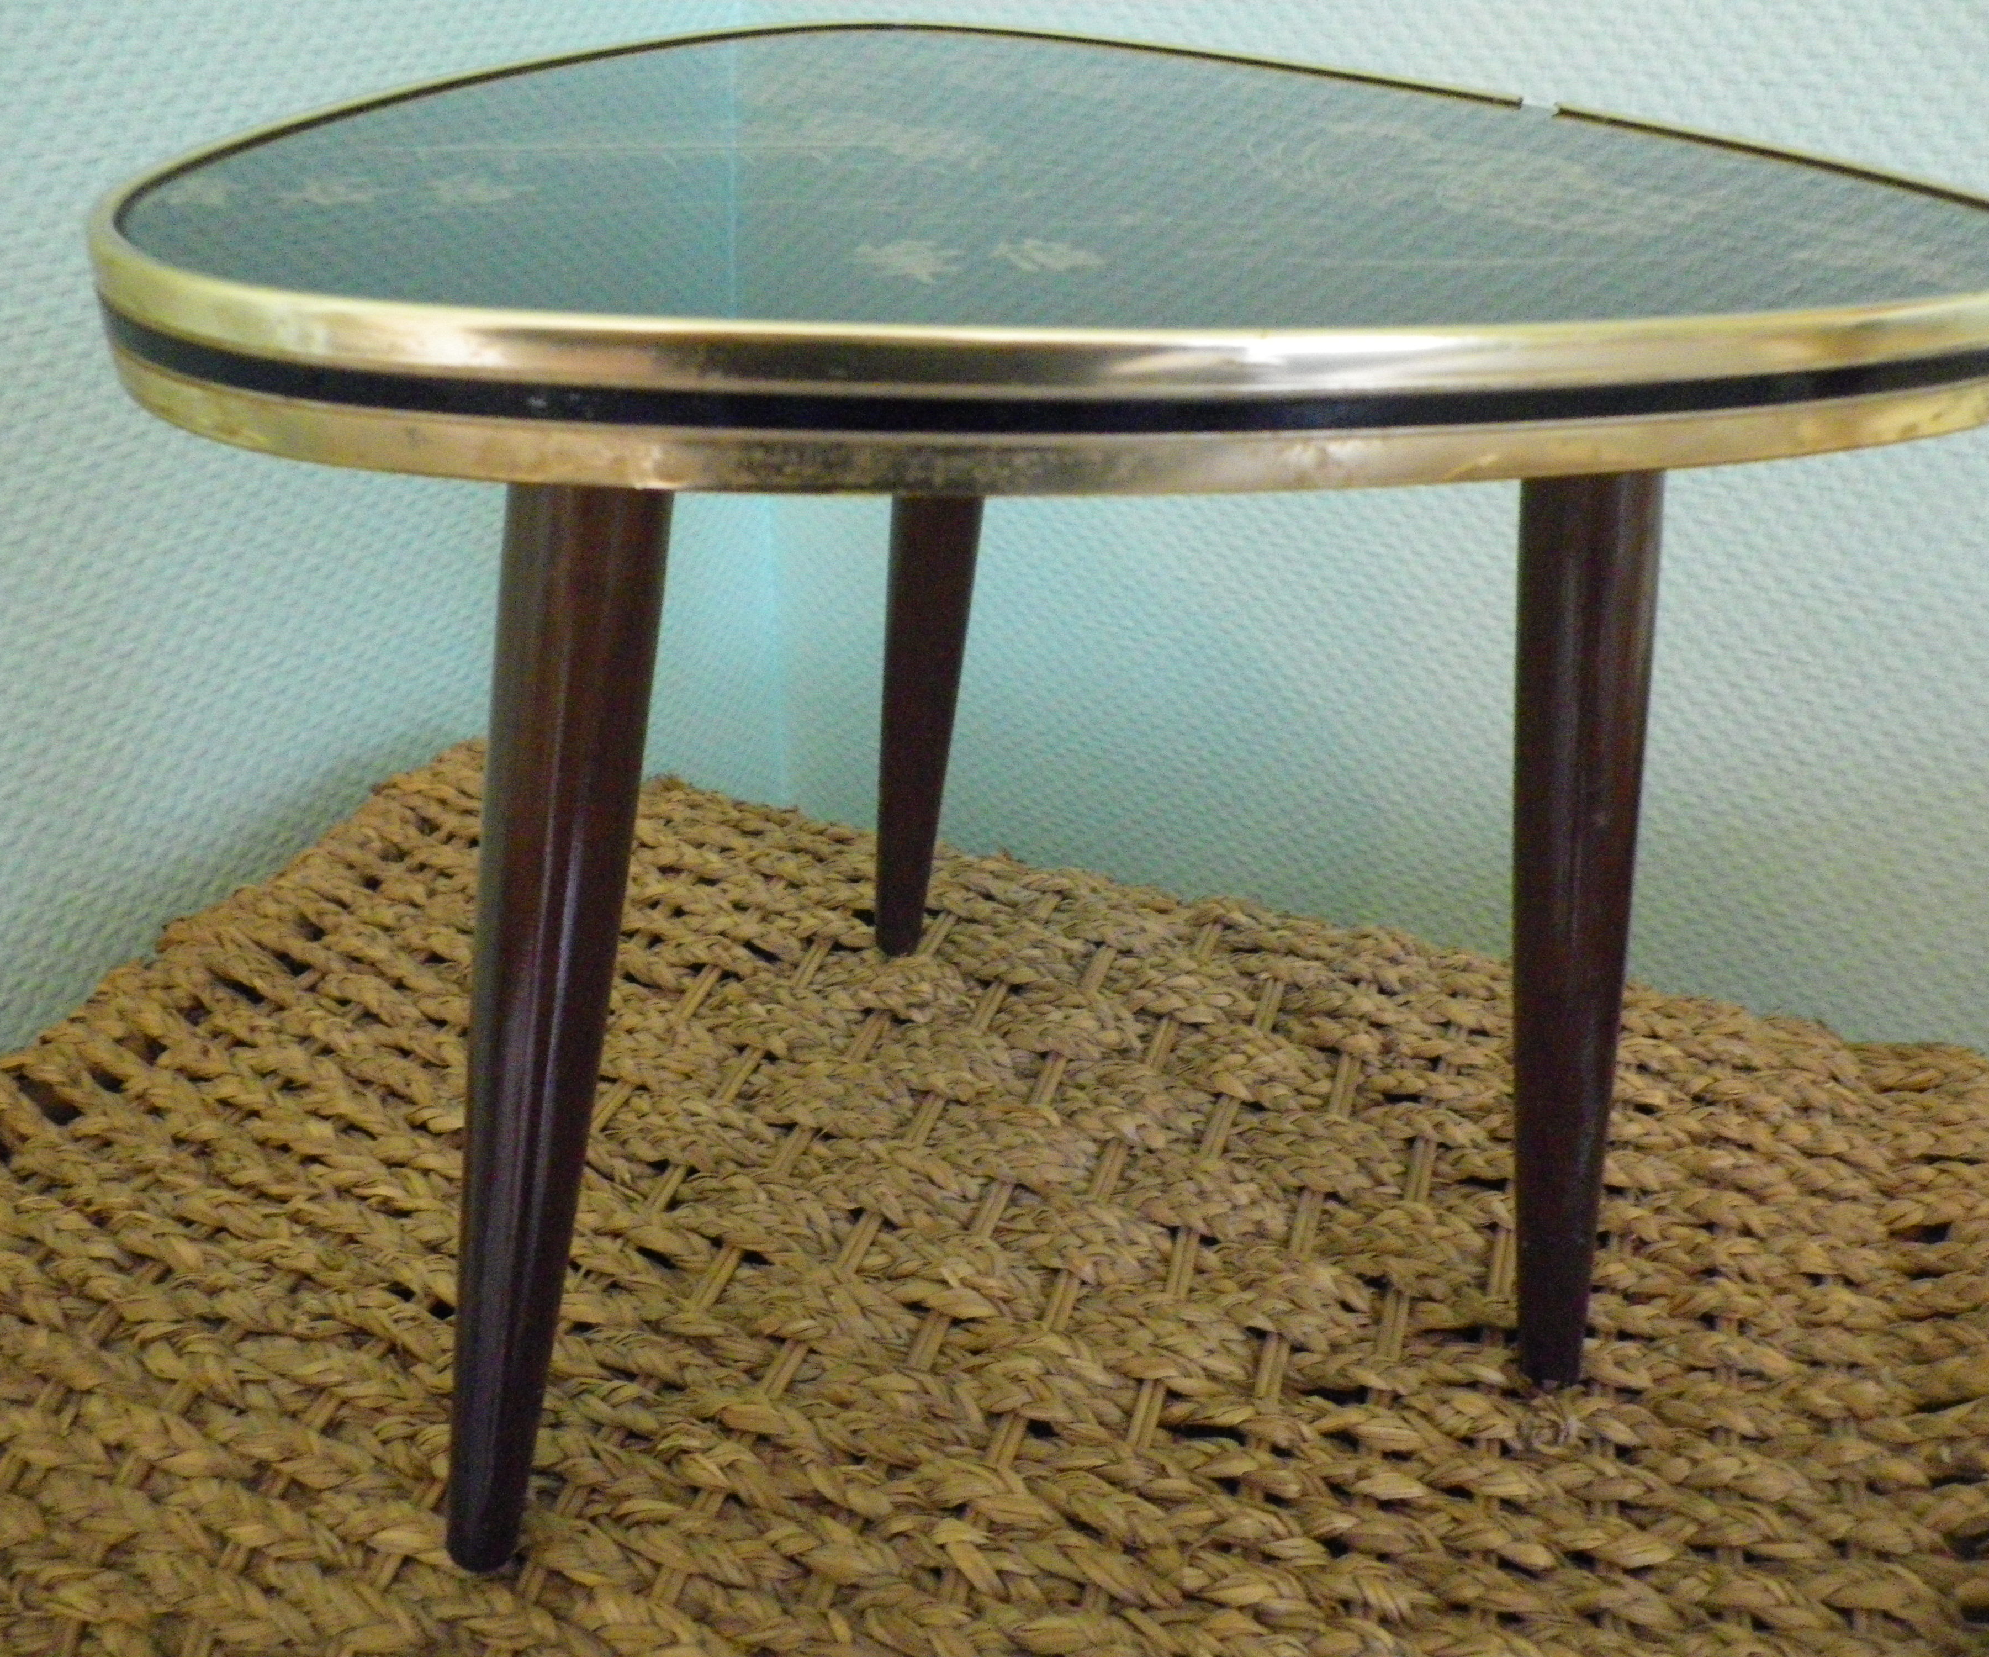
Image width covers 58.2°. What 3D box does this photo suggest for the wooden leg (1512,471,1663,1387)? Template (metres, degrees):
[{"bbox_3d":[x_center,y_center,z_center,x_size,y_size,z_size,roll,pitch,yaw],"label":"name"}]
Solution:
[{"bbox_3d":[0.139,0.020,0.431,0.029,0.290,0.029,-5,27,4],"label":"wooden leg"}]

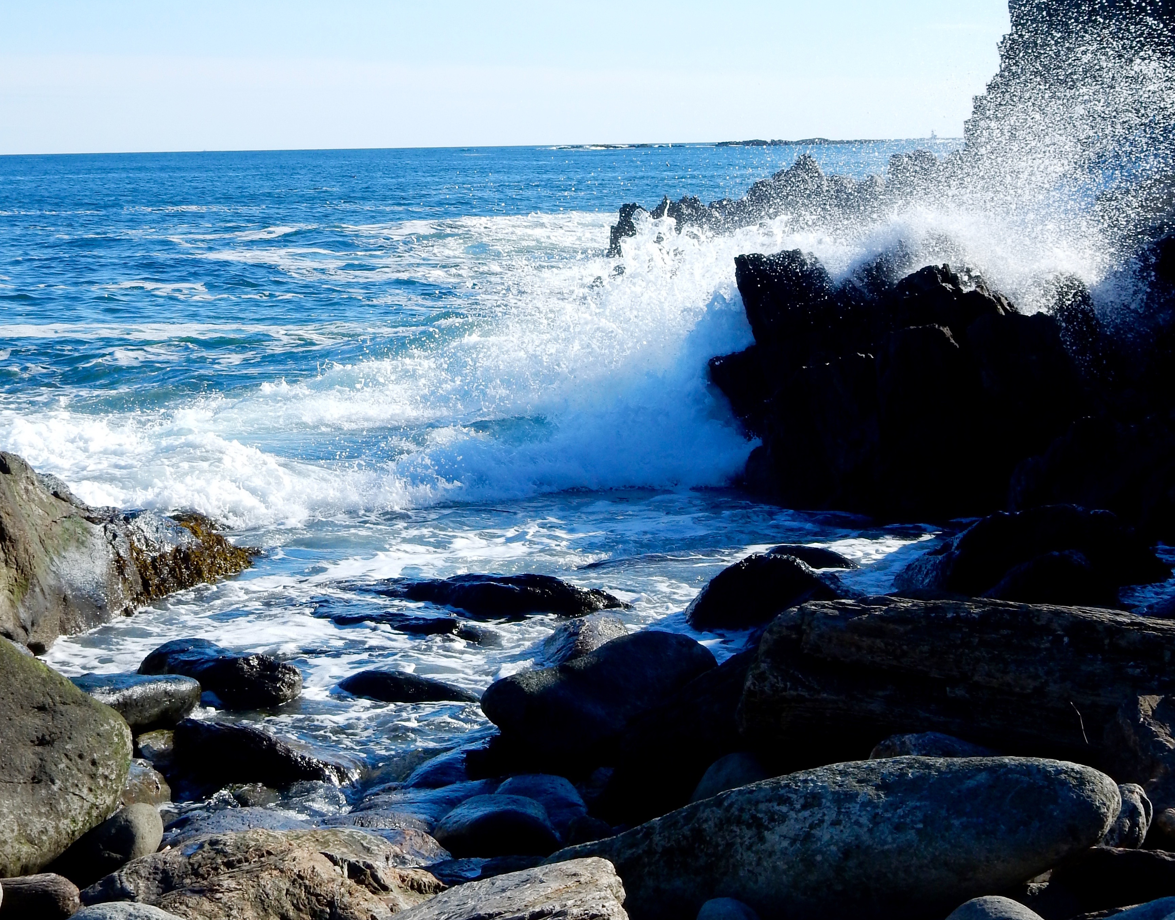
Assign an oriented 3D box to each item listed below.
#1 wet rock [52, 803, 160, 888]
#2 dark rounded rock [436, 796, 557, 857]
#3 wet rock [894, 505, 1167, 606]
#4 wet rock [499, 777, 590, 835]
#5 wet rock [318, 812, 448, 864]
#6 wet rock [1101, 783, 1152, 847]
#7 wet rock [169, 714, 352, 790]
[{"bbox_3d":[-1.610,1.302,10.800,0.380,0.280,0.360,-1,6,0],"label":"wet rock"},{"bbox_3d":[-0.309,1.286,11.200,0.430,0.240,0.360,-1,6,0],"label":"dark rounded rock"},{"bbox_3d":[2.499,0.555,18.100,1.520,0.620,1.200,-1,6,0],"label":"wet rock"},{"bbox_3d":[-0.186,1.288,11.800,0.380,0.270,0.360,-1,6,0],"label":"wet rock"},{"bbox_3d":[-0.702,1.309,11.000,0.470,0.230,0.420,-1,6,0],"label":"wet rock"},{"bbox_3d":[1.758,1.173,10.600,0.240,0.230,0.250,-1,6,0],"label":"wet rock"},{"bbox_3d":[-1.391,1.245,13.700,0.790,0.310,0.500,-1,6,0],"label":"wet rock"}]

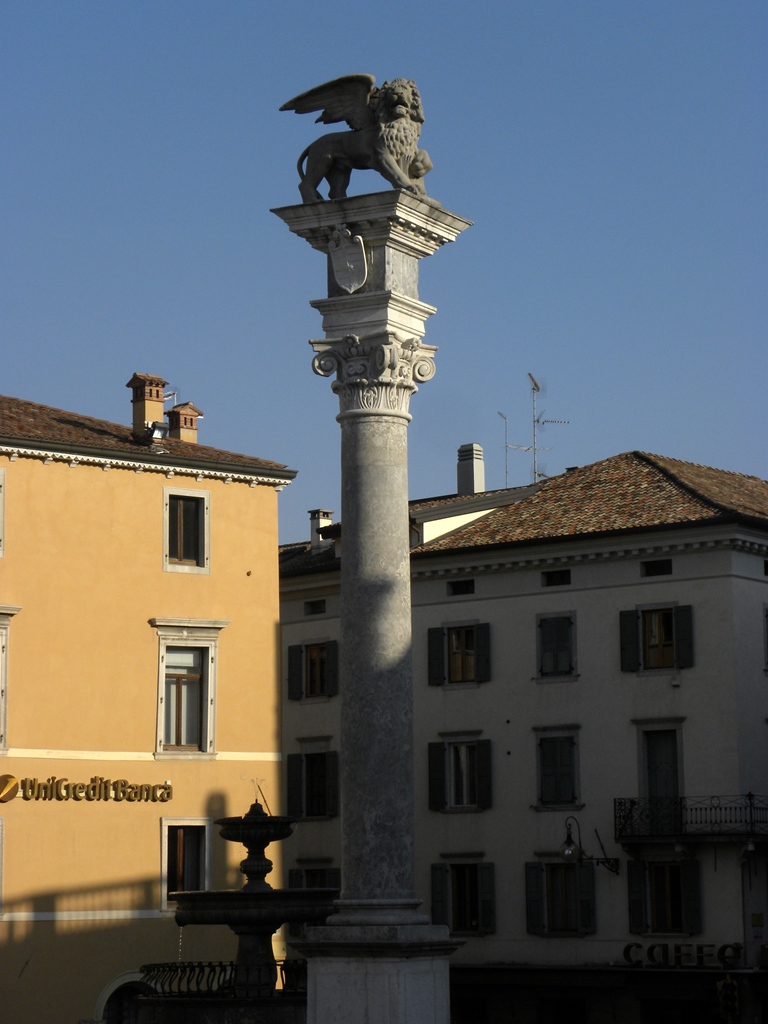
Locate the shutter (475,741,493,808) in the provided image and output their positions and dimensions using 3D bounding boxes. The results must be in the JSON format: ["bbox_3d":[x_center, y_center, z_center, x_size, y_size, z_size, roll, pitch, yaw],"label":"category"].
[{"bbox_3d":[2.686,7.042,75.509,0.519,1.822,0.055,-7,-10,39],"label":"shutter"}]

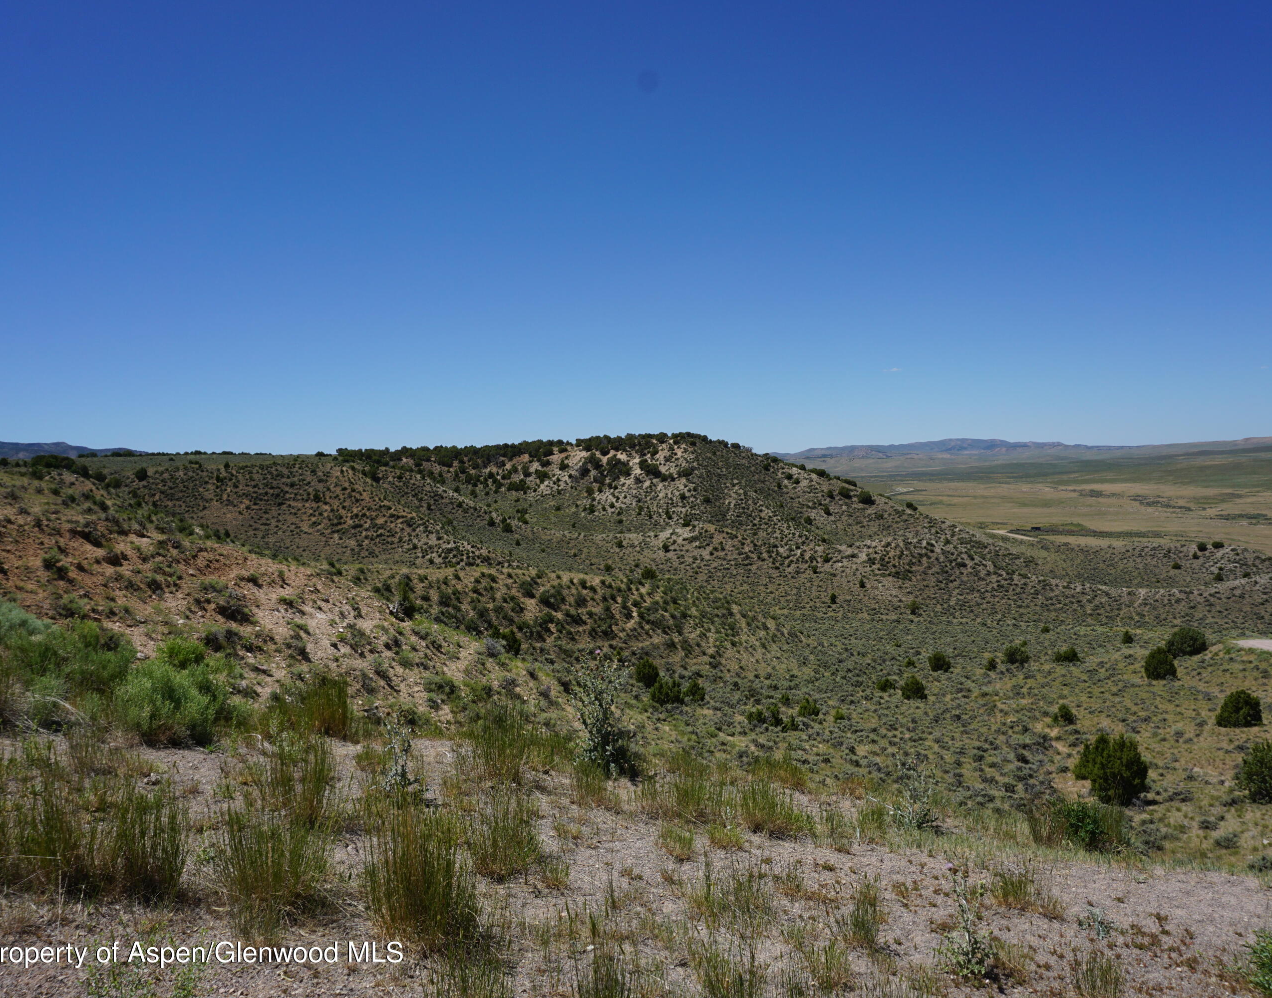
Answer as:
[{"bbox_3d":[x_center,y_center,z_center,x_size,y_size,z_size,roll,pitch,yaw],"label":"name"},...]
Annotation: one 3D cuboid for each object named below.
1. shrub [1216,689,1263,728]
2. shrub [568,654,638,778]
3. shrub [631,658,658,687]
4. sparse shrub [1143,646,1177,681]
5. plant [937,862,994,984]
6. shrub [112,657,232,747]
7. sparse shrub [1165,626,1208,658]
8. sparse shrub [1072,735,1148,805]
[{"bbox_3d":[27.488,9.549,45.500,1.862,1.759,1.806,0,3,0],"label":"shrub"},{"bbox_3d":[-0.200,1.305,6.000,0.422,0.704,0.380,0,3,-2],"label":"shrub"},{"bbox_3d":[0.488,9.054,52.000,1.430,1.478,1.387,0,3,0],"label":"shrub"},{"bbox_3d":[36.764,11.530,70.000,2.380,2.214,2.261,1,3,28],"label":"sparse shrub"},{"bbox_3d":[1.124,1.445,3.400,0.203,0.365,0.183,1,3,19],"label":"plant"},{"bbox_3d":[-3.068,1.342,6.600,0.789,0.534,0.710,-1,3,-25],"label":"shrub"},{"bbox_3d":[33.635,8.761,61.000,2.299,1.873,2.230,0,3,0],"label":"sparse shrub"},{"bbox_3d":[14.244,8.142,30.000,2.286,1.918,2.057,1,3,26],"label":"sparse shrub"}]

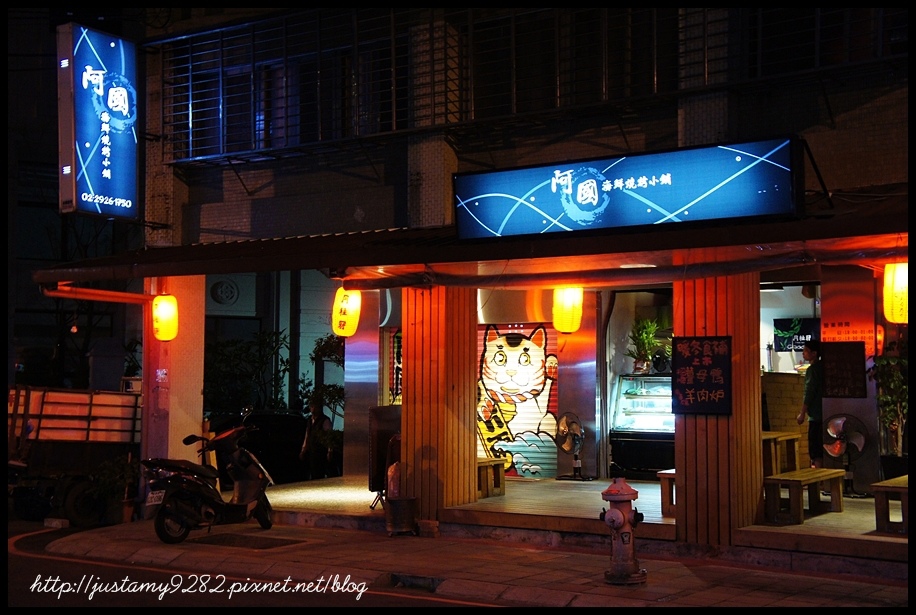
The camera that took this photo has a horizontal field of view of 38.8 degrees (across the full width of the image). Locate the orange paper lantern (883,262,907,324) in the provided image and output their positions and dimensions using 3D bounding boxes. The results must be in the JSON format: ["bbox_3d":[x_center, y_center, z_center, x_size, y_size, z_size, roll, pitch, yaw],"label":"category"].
[{"bbox_3d":[2.984,-0.105,8.792,0.240,0.450,0.240,-2,-4,35],"label":"orange paper lantern"}]

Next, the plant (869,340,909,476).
[{"bbox_3d":[4.692,1.167,13.861,0.650,1.600,0.650,-2,-4,34],"label":"plant"}]

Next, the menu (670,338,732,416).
[{"bbox_3d":[2.017,0.563,10.757,0.530,0.640,0.030,-2,-4,34],"label":"menu"}]

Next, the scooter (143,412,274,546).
[{"bbox_3d":[-2.388,1.619,12.688,0.710,1.190,1.820,-2,-4,35],"label":"scooter"}]

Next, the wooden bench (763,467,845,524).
[{"bbox_3d":[3.085,1.662,11.514,0.315,0.375,1.250,-2,-3,32],"label":"wooden bench"}]

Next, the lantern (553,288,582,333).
[{"bbox_3d":[0.867,-0.011,10.272,0.240,0.450,0.240,0,-3,0],"label":"lantern"}]

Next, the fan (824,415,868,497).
[{"bbox_3d":[4.056,1.543,13.601,0.470,0.820,0.400,-2,-4,35],"label":"fan"}]

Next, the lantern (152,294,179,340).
[{"bbox_3d":[-2.992,0.105,13.300,0.268,0.475,0.268,0,-3,0],"label":"lantern"}]

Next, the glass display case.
[{"bbox_3d":[2.580,1.467,15.793,1.300,1.210,0.720,-2,-4,35],"label":"glass display case"}]

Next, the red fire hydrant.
[{"bbox_3d":[1.243,1.660,9.854,0.330,0.810,0.330,-2,-3,29],"label":"red fire hydrant"}]

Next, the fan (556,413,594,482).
[{"bbox_3d":[1.414,1.656,15.607,0.430,0.800,0.490,2,-4,-36],"label":"fan"}]

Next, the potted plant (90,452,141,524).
[{"bbox_3d":[-3.672,1.927,14.040,0.500,0.750,0.500,0,-3,0],"label":"potted plant"}]

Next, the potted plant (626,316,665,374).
[{"bbox_3d":[2.249,0.459,15.722,0.460,0.690,0.460,0,-3,0],"label":"potted plant"}]

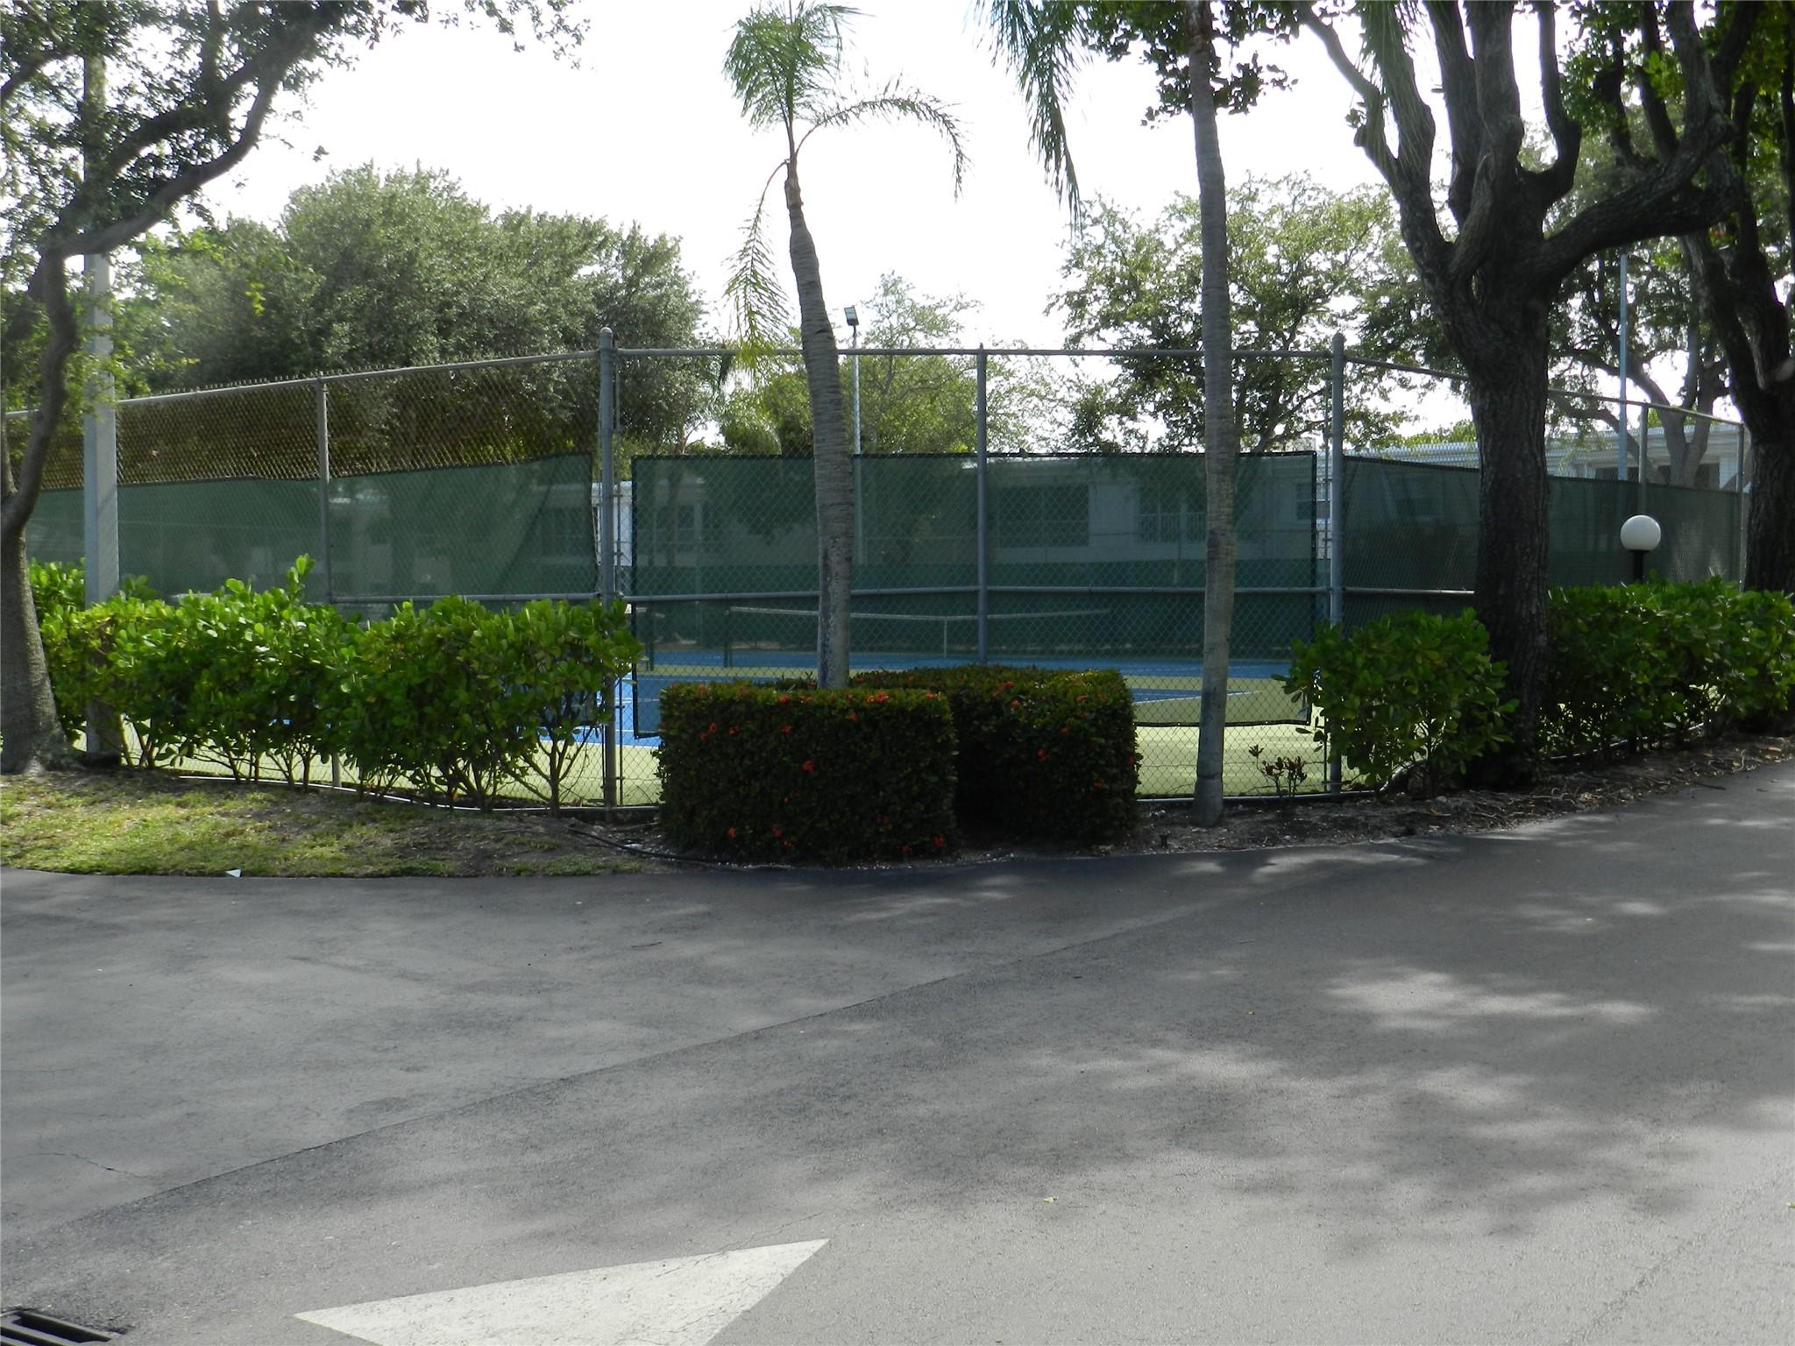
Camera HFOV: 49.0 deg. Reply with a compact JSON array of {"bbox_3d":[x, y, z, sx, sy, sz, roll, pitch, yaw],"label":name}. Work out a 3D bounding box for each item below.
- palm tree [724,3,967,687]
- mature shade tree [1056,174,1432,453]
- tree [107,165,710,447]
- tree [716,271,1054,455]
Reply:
[{"bbox_3d":[-0.318,-1.636,12.043,1.480,5.170,1.600,0,2,0],"label":"palm tree"},{"bbox_3d":[9.294,-7.027,52.758,10.070,12.520,9.300,0,2,0],"label":"mature shade tree"},{"bbox_3d":[-13.089,-7.111,52.751,16.150,12.870,13.000,0,2,0],"label":"tree"},{"bbox_3d":[-0.198,-6.196,56.794,9.730,10.610,9.500,0,2,0],"label":"tree"}]

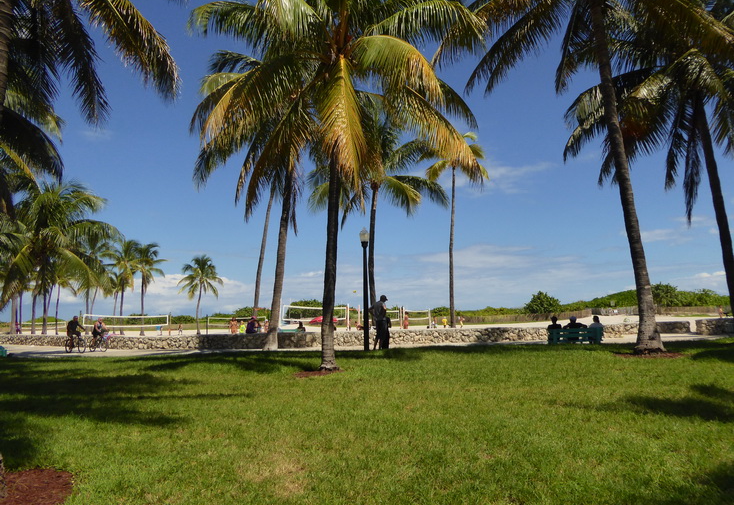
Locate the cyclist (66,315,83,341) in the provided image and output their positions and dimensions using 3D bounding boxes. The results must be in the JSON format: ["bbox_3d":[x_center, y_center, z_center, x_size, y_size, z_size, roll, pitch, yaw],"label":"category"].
[{"bbox_3d":[-13.775,3.740,24.100,0.850,1.420,0.550,-5,-9,31],"label":"cyclist"}]

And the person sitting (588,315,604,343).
[{"bbox_3d":[7.960,2.858,17.701,0.520,1.270,0.750,-1,-7,0],"label":"person sitting"}]

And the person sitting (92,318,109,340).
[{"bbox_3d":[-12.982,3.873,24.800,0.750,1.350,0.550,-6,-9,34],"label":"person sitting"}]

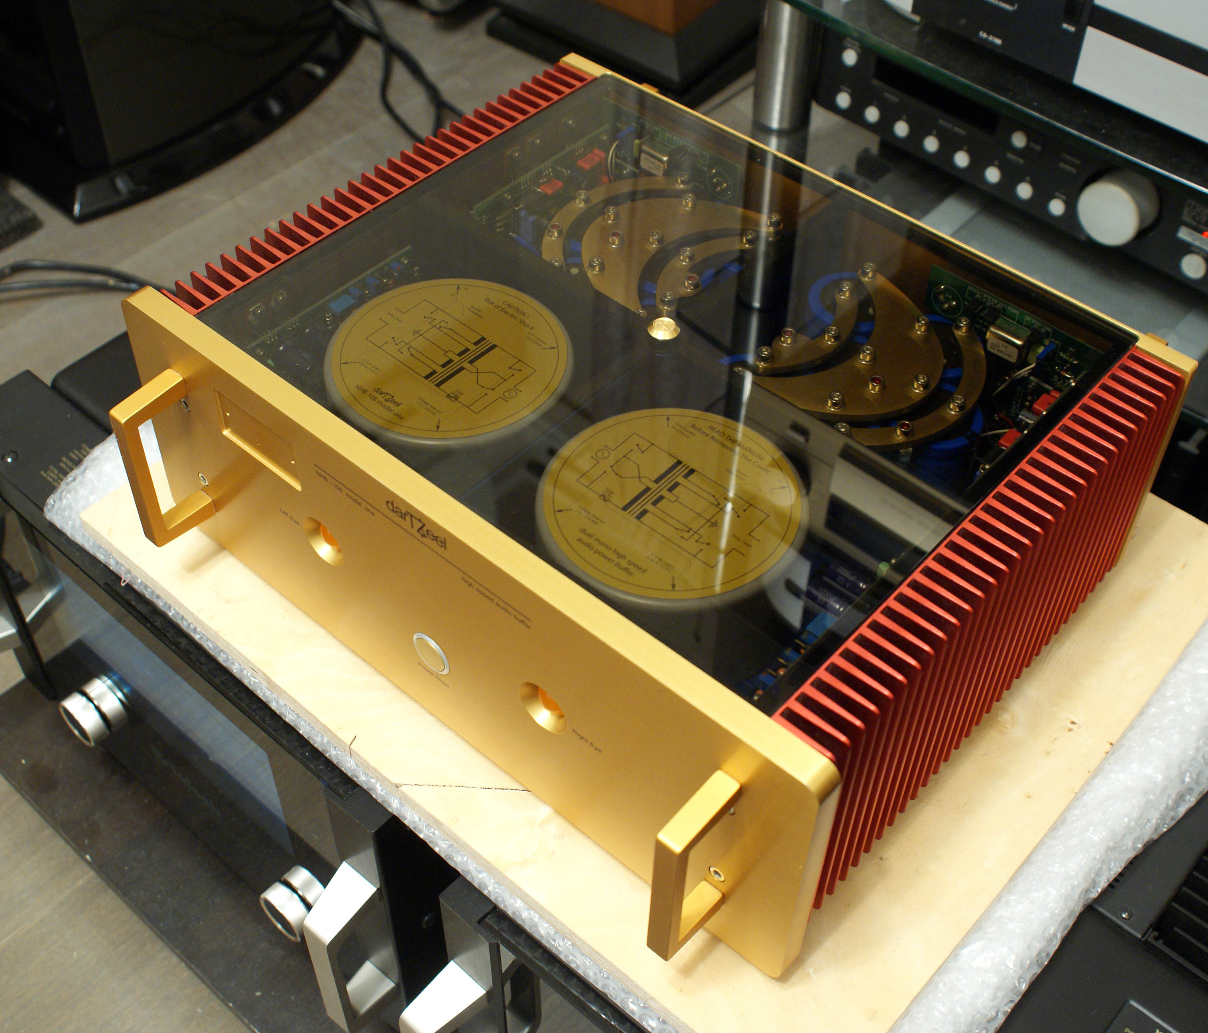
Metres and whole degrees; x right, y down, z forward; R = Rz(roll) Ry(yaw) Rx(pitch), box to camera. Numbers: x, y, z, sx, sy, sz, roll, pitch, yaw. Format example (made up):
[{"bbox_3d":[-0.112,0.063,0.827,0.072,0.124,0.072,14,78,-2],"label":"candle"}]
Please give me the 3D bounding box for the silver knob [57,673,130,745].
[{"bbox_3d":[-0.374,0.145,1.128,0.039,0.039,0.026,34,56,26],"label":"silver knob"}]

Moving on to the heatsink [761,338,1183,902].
[{"bbox_3d":[0.177,0.058,0.753,0.031,0.155,0.308,34,55,26],"label":"heatsink"}]

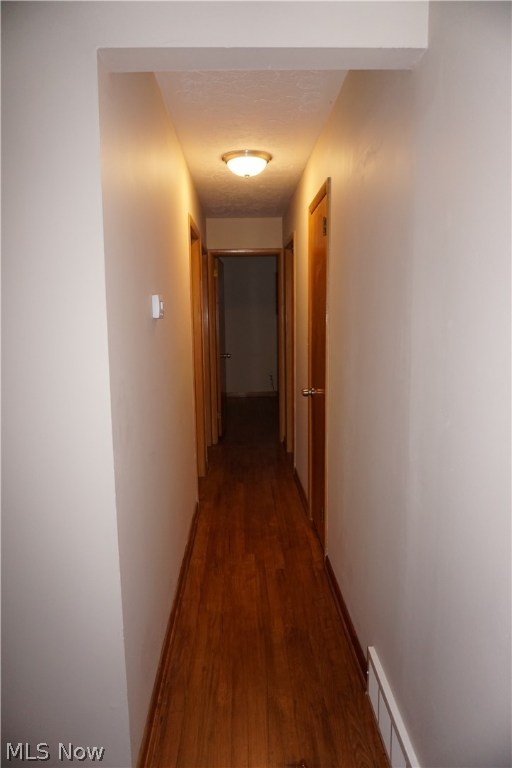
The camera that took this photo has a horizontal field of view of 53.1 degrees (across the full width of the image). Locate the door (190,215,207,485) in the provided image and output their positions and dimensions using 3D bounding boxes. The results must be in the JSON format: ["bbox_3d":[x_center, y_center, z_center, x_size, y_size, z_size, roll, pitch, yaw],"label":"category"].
[{"bbox_3d":[-0.485,-0.157,4.102,0.050,2.030,0.720,-1,8,-2],"label":"door"}]

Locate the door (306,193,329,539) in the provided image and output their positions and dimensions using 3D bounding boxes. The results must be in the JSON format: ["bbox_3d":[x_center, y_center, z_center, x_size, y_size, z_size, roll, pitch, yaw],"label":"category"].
[{"bbox_3d":[0.388,-0.041,3.175,0.050,2.040,0.660,-1,8,-2],"label":"door"}]

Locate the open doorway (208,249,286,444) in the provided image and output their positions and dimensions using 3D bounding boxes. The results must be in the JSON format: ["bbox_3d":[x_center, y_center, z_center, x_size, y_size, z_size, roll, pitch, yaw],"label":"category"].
[{"bbox_3d":[-0.098,-0.376,5.579,0.790,2.080,0.120,-1,8,-2],"label":"open doorway"}]

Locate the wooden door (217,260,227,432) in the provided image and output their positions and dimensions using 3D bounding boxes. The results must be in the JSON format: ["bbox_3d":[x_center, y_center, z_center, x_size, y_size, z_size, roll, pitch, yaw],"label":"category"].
[{"bbox_3d":[-0.400,-0.393,5.950,0.045,2.000,0.680,0,8,2],"label":"wooden door"}]

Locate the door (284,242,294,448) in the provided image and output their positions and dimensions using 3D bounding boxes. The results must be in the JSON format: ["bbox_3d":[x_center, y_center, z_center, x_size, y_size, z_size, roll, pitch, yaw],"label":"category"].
[{"bbox_3d":[0.351,-0.257,4.811,0.050,2.030,0.700,-1,8,-2],"label":"door"}]

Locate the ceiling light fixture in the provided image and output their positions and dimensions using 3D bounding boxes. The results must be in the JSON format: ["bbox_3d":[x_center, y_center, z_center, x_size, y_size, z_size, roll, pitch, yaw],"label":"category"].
[{"bbox_3d":[-0.053,-1.412,3.334,0.335,0.130,0.335,-1,8,-2],"label":"ceiling light fixture"}]

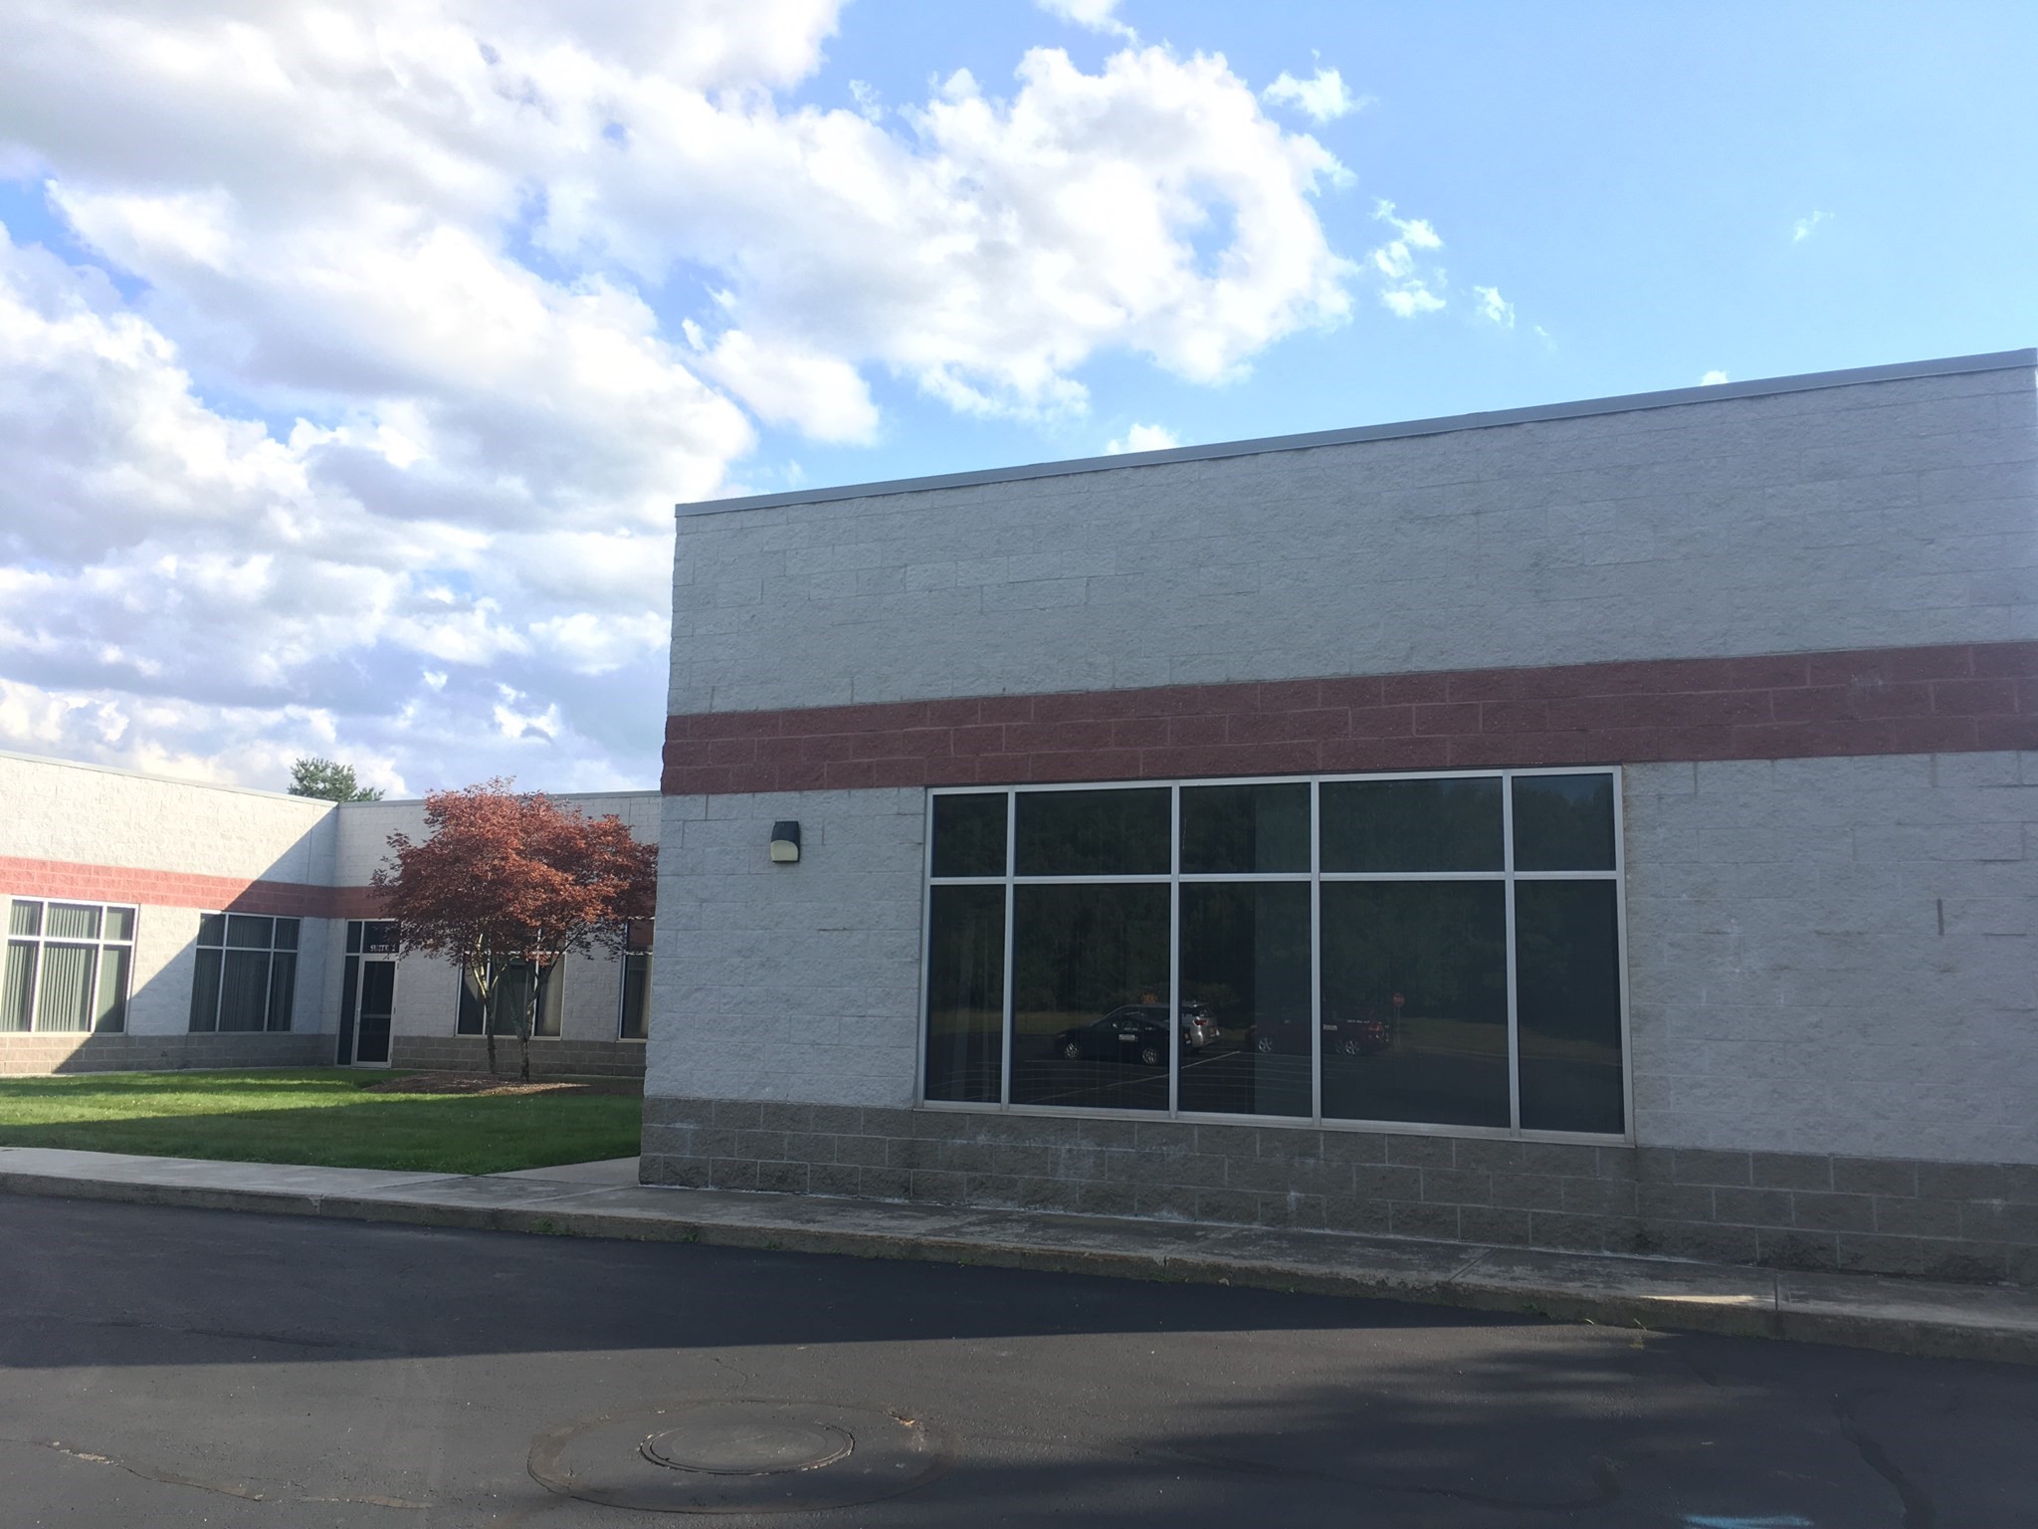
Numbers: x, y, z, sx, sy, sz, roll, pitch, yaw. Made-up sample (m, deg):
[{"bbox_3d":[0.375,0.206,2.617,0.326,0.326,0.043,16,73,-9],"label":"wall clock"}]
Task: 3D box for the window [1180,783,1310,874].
[{"bbox_3d":[1.478,0.423,11.113,0.877,0.575,0.050,-2,-9,23],"label":"window"}]

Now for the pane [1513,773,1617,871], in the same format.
[{"bbox_3d":[3.295,0.358,10.323,0.589,0.582,0.050,-2,-9,23],"label":"pane"}]

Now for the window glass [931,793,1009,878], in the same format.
[{"bbox_3d":[-0.332,0.498,11.900,0.577,0.574,0.050,-2,-9,23],"label":"window glass"}]

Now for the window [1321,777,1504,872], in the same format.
[{"bbox_3d":[2.455,0.390,10.688,1.135,0.583,0.050,-2,-9,23],"label":"window"}]

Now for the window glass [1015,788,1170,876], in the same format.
[{"bbox_3d":[0.492,0.461,11.535,1.135,0.580,0.050,-2,-9,23],"label":"window glass"}]

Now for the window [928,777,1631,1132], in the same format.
[{"bbox_3d":[1.476,1.198,11.008,4.640,2.216,0.100,-2,-9,23],"label":"window"}]

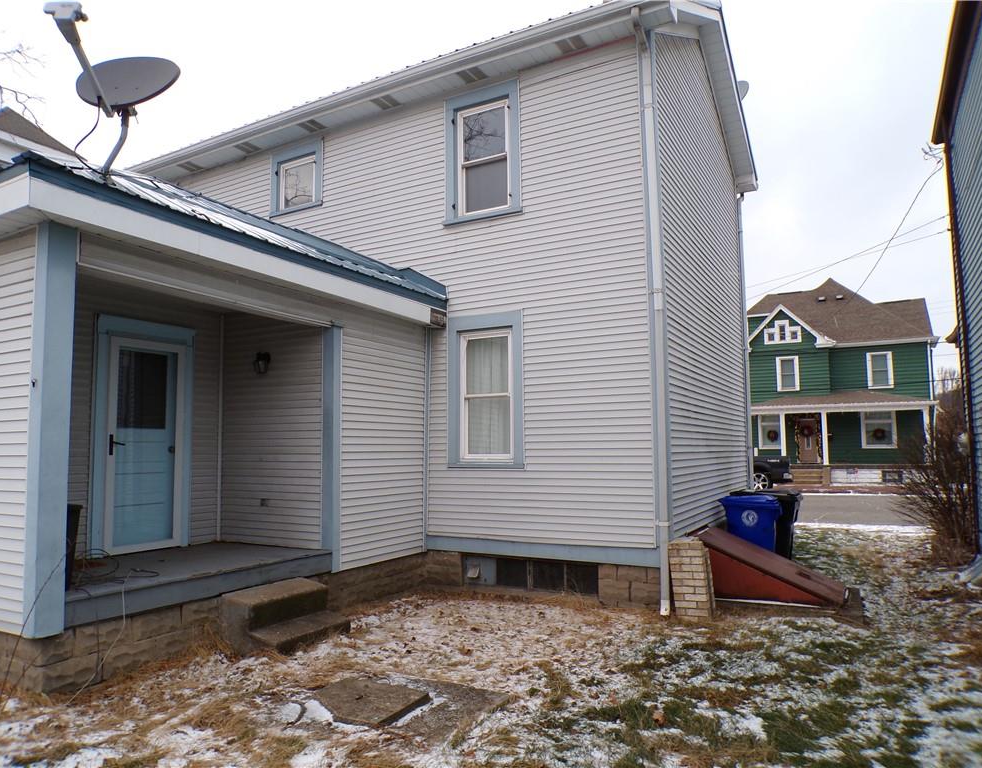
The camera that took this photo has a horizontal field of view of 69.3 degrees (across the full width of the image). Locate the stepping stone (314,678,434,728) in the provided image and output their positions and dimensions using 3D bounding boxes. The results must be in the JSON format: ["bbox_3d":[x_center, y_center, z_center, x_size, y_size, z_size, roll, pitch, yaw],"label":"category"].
[{"bbox_3d":[-0.798,1.920,4.272,0.660,0.058,0.590,-4,-6,29],"label":"stepping stone"}]

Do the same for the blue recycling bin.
[{"bbox_3d":[3.283,1.917,8.855,0.680,1.000,0.610,-4,-6,29],"label":"blue recycling bin"}]

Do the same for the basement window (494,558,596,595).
[{"bbox_3d":[0.556,1.999,7.352,1.170,0.300,0.080,-4,-6,29],"label":"basement window"}]

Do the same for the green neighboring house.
[{"bbox_3d":[17.122,-0.465,35.054,8.000,10.350,10.800,-4,-6,29],"label":"green neighboring house"}]

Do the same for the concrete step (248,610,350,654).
[{"bbox_3d":[-1.493,2.007,5.708,0.290,0.150,0.850,-4,-6,29],"label":"concrete step"}]

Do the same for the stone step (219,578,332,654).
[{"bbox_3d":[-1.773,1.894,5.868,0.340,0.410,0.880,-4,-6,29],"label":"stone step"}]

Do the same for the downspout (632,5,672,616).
[{"bbox_3d":[1.541,-0.787,6.825,0.100,5.890,0.300,-4,-6,29],"label":"downspout"}]

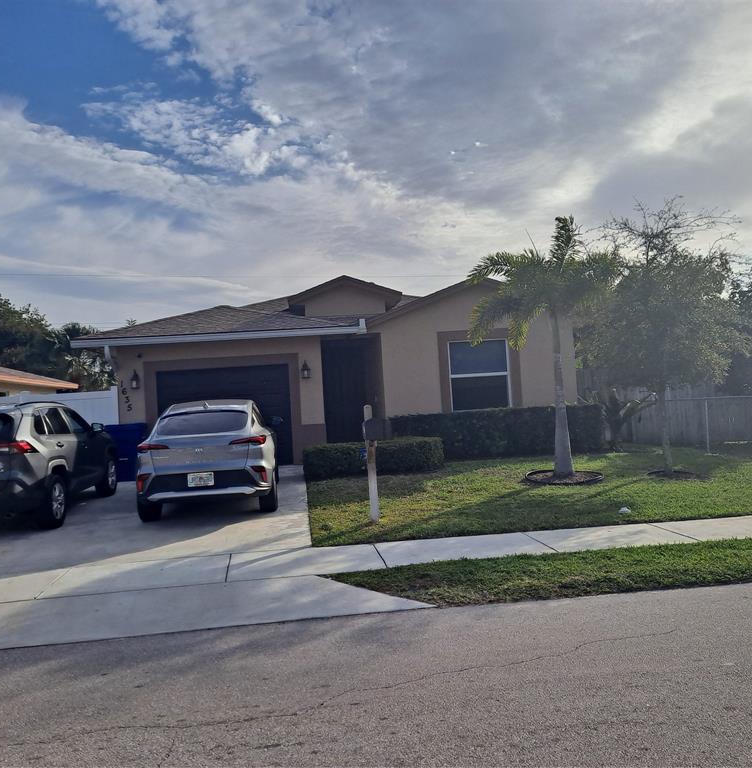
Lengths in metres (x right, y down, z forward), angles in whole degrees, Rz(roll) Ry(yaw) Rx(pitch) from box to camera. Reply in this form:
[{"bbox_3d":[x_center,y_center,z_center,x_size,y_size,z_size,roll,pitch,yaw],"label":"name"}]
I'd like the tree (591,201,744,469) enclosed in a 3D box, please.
[{"bbox_3d":[4.561,-0.772,11.557,2.750,4.280,2.600,-3,-1,-6],"label":"tree"}]

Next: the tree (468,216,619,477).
[{"bbox_3d":[2.763,-0.611,11.820,2.520,4.140,2.400,-3,-1,-6],"label":"tree"}]

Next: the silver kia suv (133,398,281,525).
[{"bbox_3d":[-2.446,0.997,11.371,1.820,1.560,4.630,-3,1,-7],"label":"silver kia suv"}]

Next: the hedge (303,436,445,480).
[{"bbox_3d":[-0.073,1.349,13.553,2.500,0.560,1.150,-3,-1,-6],"label":"hedge"}]

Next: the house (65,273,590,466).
[{"bbox_3d":[-1.261,-0.326,20.801,10.500,4.250,11.800,-3,-1,-6],"label":"house"}]

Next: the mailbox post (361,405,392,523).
[{"bbox_3d":[0.004,0.932,8.641,0.280,1.380,0.450,-4,-1,3],"label":"mailbox post"}]

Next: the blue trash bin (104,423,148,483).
[{"bbox_3d":[-4.856,1.333,14.575,0.770,1.100,0.800,-3,-1,-6],"label":"blue trash bin"}]

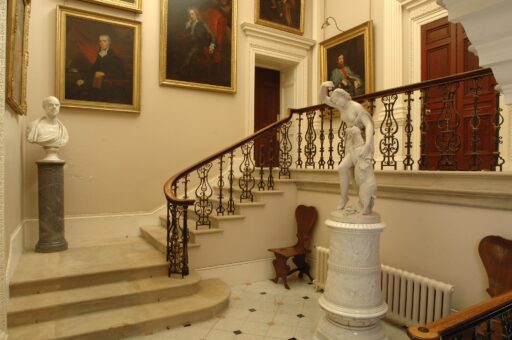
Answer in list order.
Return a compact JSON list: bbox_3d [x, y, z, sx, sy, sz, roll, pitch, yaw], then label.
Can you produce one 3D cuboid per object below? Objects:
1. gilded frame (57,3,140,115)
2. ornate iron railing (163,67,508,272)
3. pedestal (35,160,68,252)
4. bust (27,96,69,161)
[{"bbox_3d":[-2.350,-1.640,4.740,1.145,1.430,0.080,0,1,-28],"label":"gilded frame"},{"bbox_3d":[0.450,0.190,3.240,2.150,2.080,2.700,0,0,-29],"label":"ornate iron railing"},{"bbox_3d":[-2.780,0.478,4.240,0.375,1.190,0.375,0,0,-28],"label":"pedestal"},{"bbox_3d":[-2.820,-0.554,4.220,0.480,0.880,0.300,0,1,-40],"label":"bust"}]

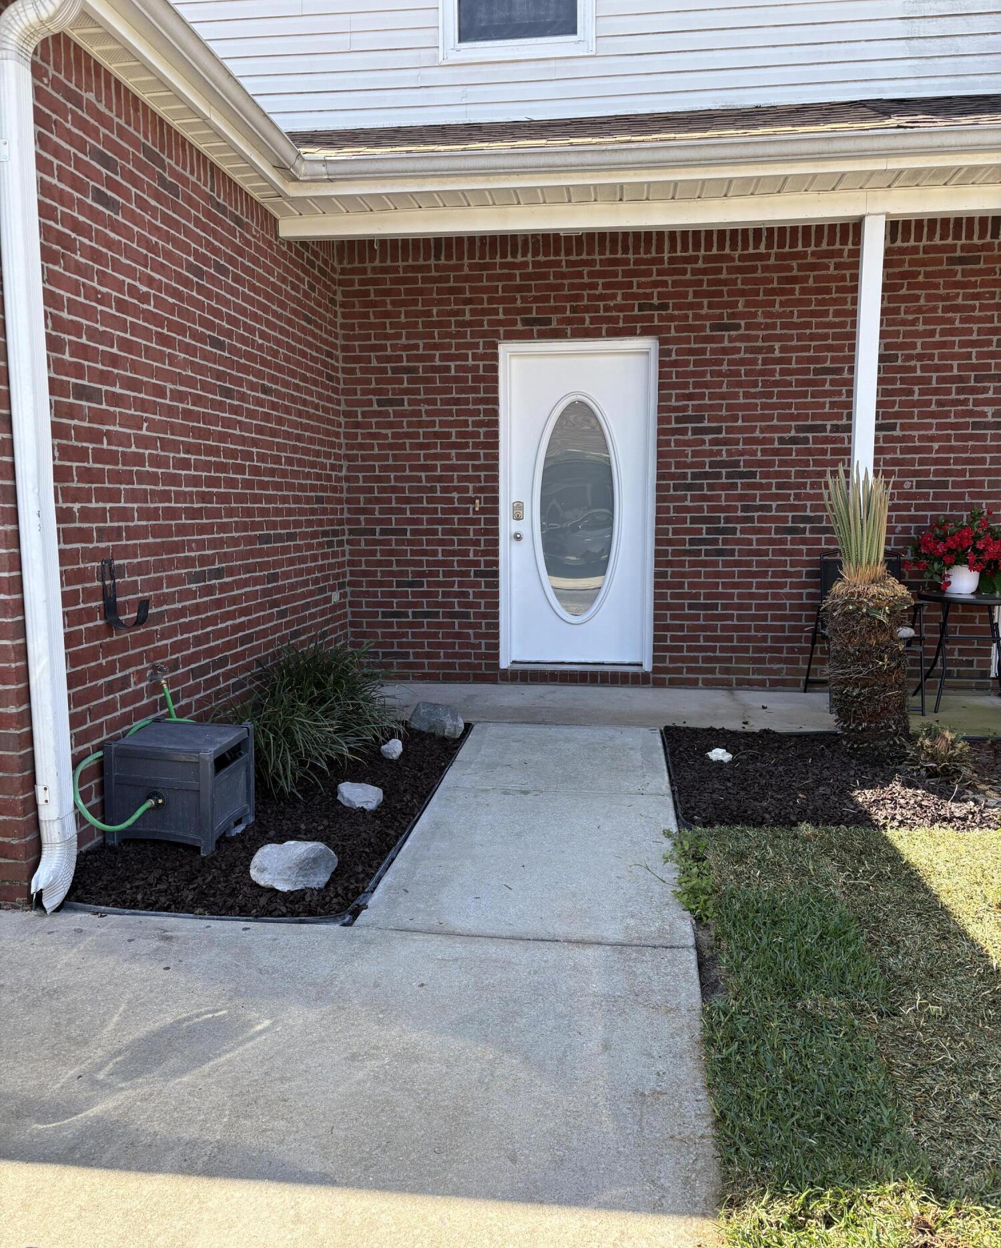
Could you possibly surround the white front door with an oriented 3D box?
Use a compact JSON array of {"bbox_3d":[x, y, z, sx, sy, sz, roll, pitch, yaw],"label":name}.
[{"bbox_3d":[0.502,-0.751,6.553,1.005,2.123,0.111,1,7,8],"label":"white front door"}]

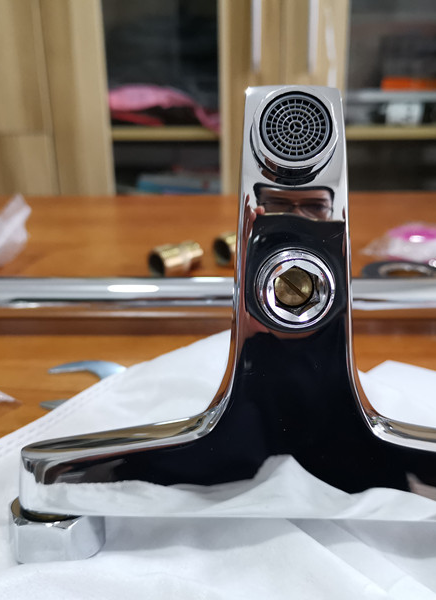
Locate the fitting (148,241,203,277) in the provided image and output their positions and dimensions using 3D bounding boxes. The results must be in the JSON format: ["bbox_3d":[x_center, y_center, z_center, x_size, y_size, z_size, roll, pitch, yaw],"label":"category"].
[{"bbox_3d":[-0.033,-0.032,0.500,0.038,0.025,0.025,-16,25,-35],"label":"fitting"}]

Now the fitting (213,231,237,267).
[{"bbox_3d":[0.019,-0.046,0.533,0.041,0.026,0.026,-16,25,-34],"label":"fitting"}]

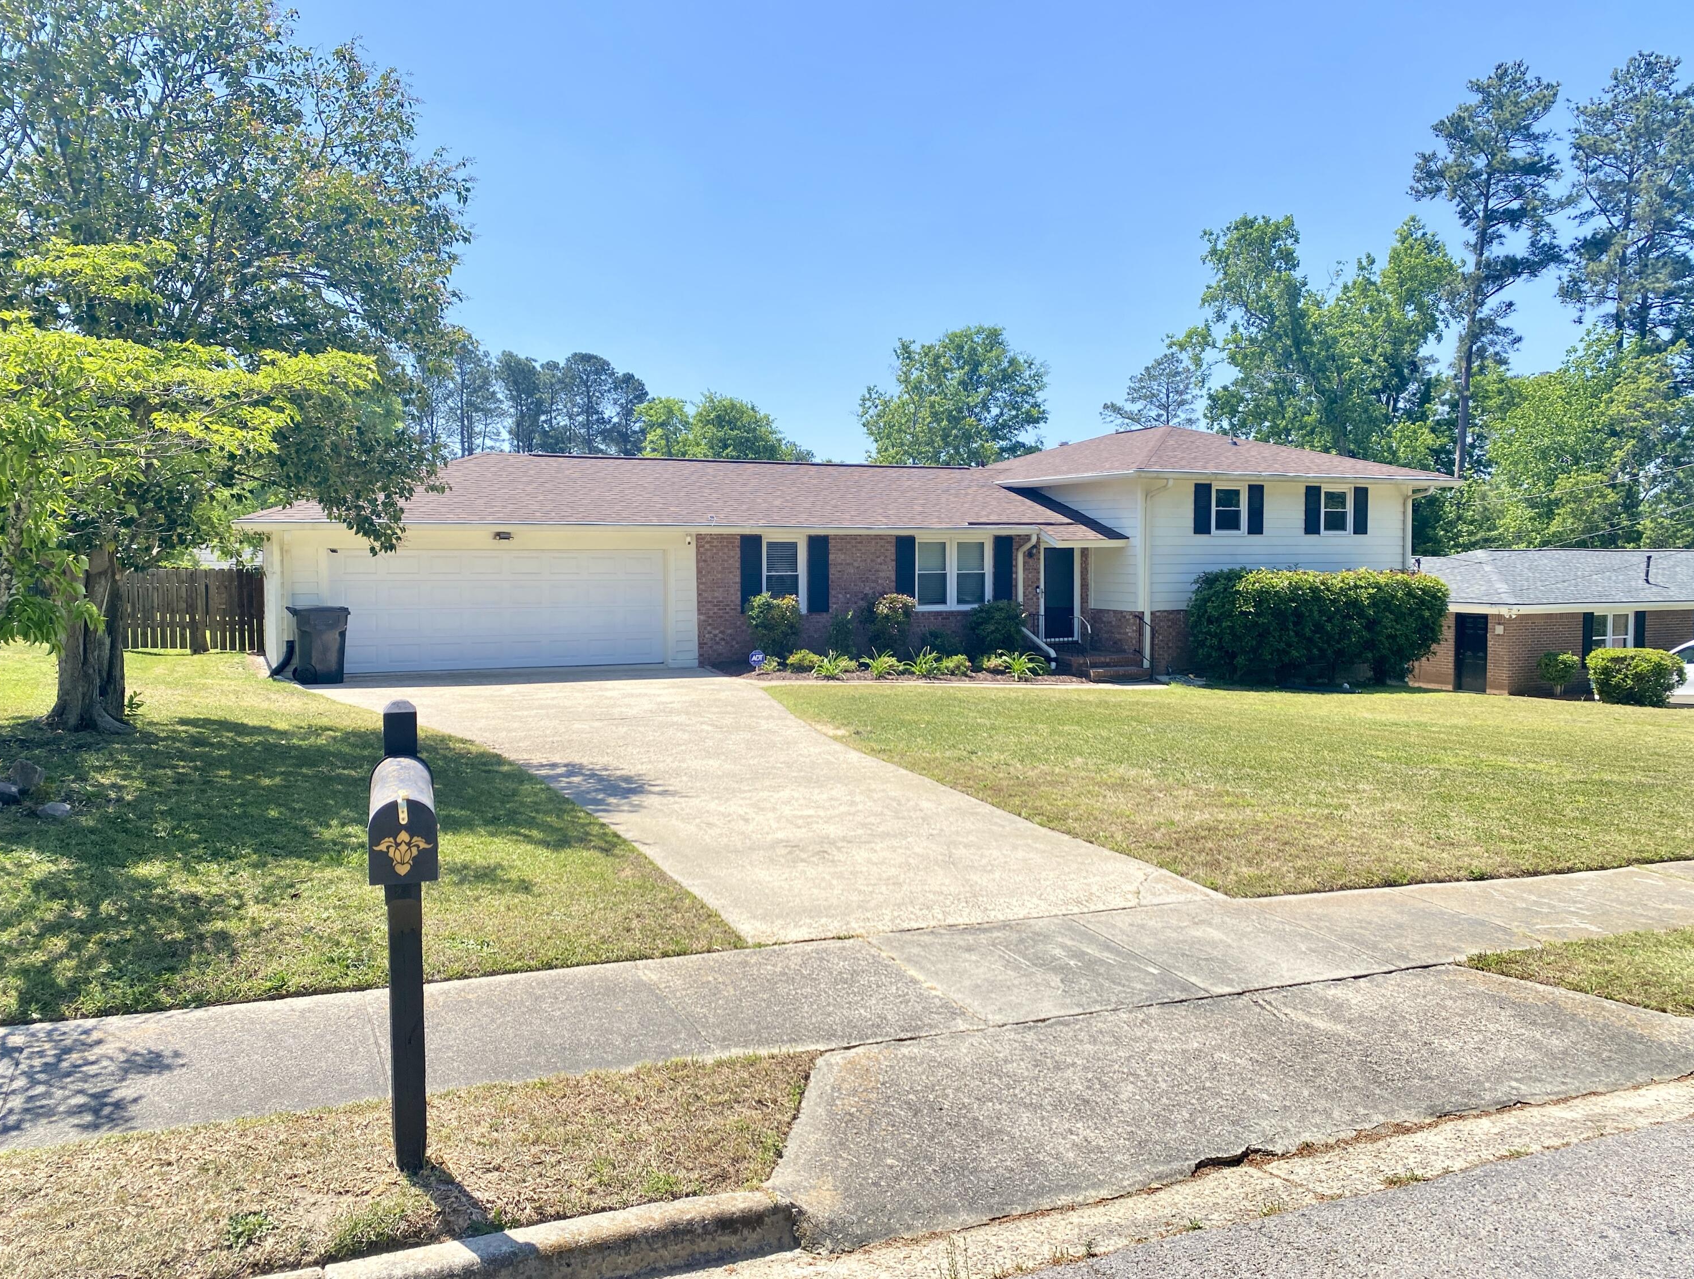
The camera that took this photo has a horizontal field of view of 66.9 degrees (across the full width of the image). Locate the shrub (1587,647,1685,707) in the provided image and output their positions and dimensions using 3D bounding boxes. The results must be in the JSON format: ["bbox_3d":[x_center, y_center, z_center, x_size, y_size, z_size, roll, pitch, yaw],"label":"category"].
[{"bbox_3d":[16.208,0.752,26.300,1.800,1.200,1.650,-2,4,-23],"label":"shrub"}]

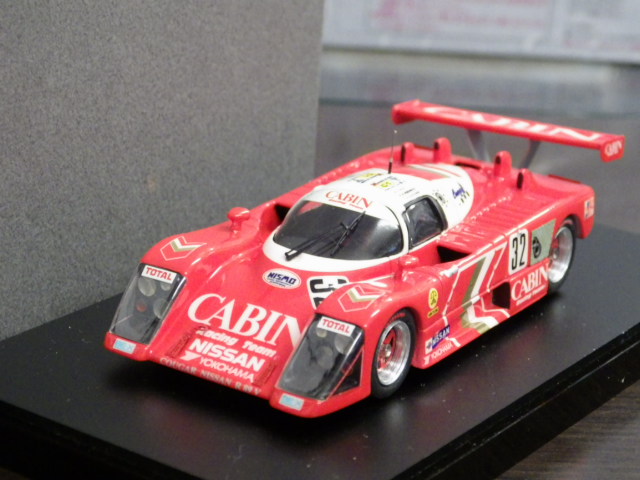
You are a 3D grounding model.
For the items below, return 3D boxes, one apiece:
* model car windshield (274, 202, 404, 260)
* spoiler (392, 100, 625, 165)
[{"bbox_3d":[0.002,-0.002,0.327,0.024,0.007,0.012,15,22,30],"label":"model car windshield"},{"bbox_3d":[0.037,-0.022,0.376,0.046,0.004,0.010,13,21,31],"label":"spoiler"}]

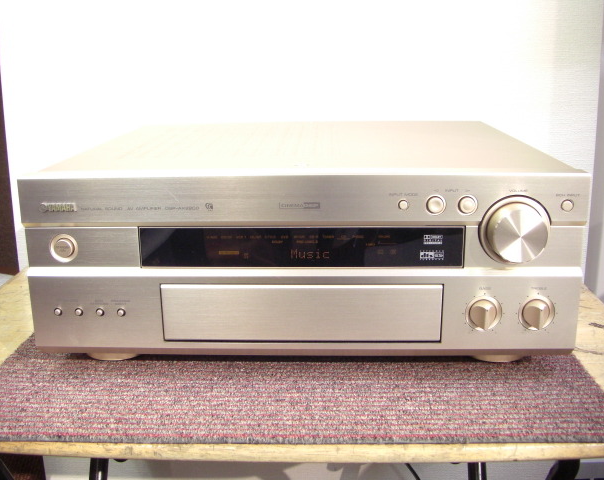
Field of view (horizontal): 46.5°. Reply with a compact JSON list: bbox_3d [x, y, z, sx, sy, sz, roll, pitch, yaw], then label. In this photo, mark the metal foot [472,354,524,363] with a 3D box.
[{"bbox_3d":[0.170,0.087,0.620,0.054,0.020,0.054,0,15,2],"label":"metal foot"}]

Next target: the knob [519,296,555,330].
[{"bbox_3d":[0.185,0.060,0.547,0.028,0.028,0.013,0,15,2],"label":"knob"}]

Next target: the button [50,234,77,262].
[{"bbox_3d":[-0.188,0.007,0.554,0.022,0.022,0.007,0,15,2],"label":"button"}]

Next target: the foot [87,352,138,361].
[{"bbox_3d":[-0.166,0.088,0.633,0.054,0.020,0.054,0,15,2],"label":"foot"}]

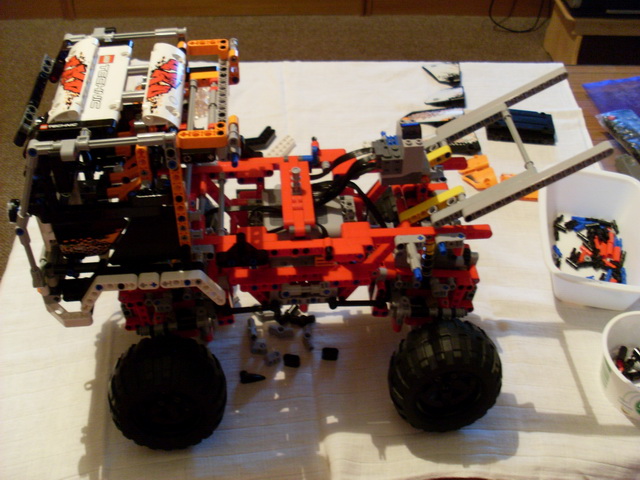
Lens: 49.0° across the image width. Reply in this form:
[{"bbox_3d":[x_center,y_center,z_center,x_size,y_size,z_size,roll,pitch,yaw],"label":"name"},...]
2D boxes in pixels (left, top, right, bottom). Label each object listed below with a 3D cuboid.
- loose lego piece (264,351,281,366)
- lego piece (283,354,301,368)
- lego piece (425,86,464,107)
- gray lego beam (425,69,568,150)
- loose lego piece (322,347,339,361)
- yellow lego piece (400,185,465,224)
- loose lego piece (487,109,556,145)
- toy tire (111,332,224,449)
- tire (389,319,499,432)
[{"bbox_3d":[-0.044,0.113,0.664,0.016,0.008,0.009,-23,47,-25],"label":"loose lego piece"},{"bbox_3d":[-0.027,0.114,0.663,0.016,0.008,0.008,6,42,5],"label":"lego piece"},{"bbox_3d":[0.179,-0.203,1.004,0.056,0.015,0.024,-3,42,-4],"label":"lego piece"},{"bbox_3d":[0.150,-0.112,0.621,0.144,0.008,0.016,-26,40,16],"label":"gray lego beam"},{"bbox_3d":[0.010,0.109,0.670,0.016,0.008,0.008,1,42,0],"label":"loose lego piece"},{"bbox_3d":[0.092,-0.027,0.576,0.056,0.008,0.008,-26,40,16],"label":"yellow lego piece"},{"bbox_3d":[0.269,-0.149,0.941,0.088,0.019,0.040,5,42,4],"label":"loose lego piece"},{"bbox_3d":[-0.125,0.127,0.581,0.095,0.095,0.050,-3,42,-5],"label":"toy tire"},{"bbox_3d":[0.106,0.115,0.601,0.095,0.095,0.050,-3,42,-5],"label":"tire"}]

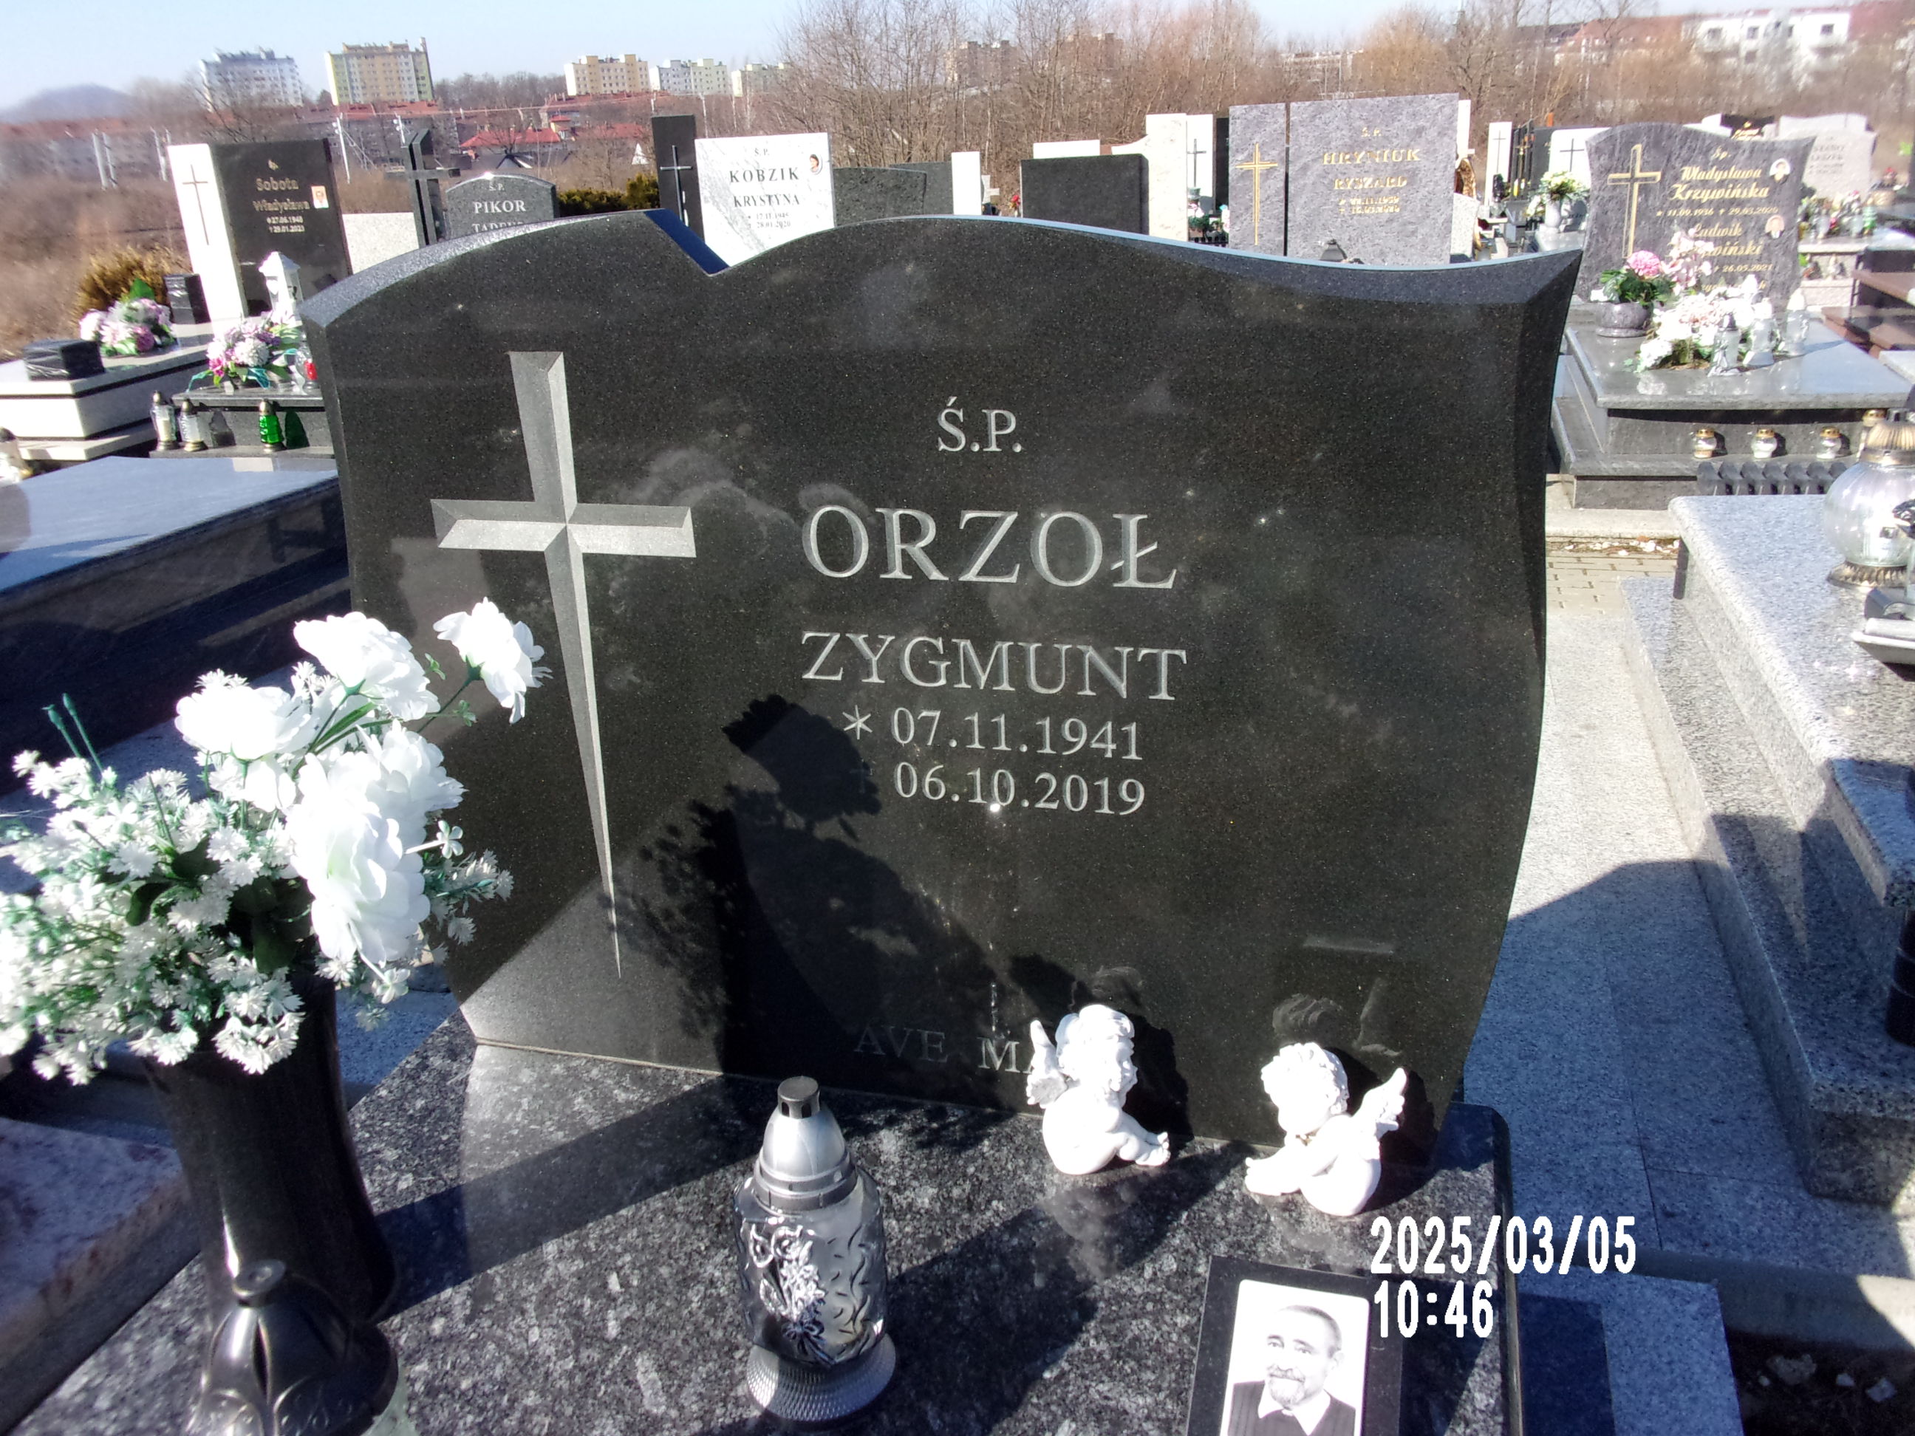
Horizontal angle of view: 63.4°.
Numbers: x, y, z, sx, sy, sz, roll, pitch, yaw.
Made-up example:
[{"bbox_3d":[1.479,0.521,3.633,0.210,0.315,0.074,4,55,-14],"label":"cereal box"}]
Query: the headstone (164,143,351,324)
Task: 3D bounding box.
[{"bbox_3d":[-4.129,-2.921,9.311,1.101,1.012,0.110,3,23,16],"label":"headstone"}]

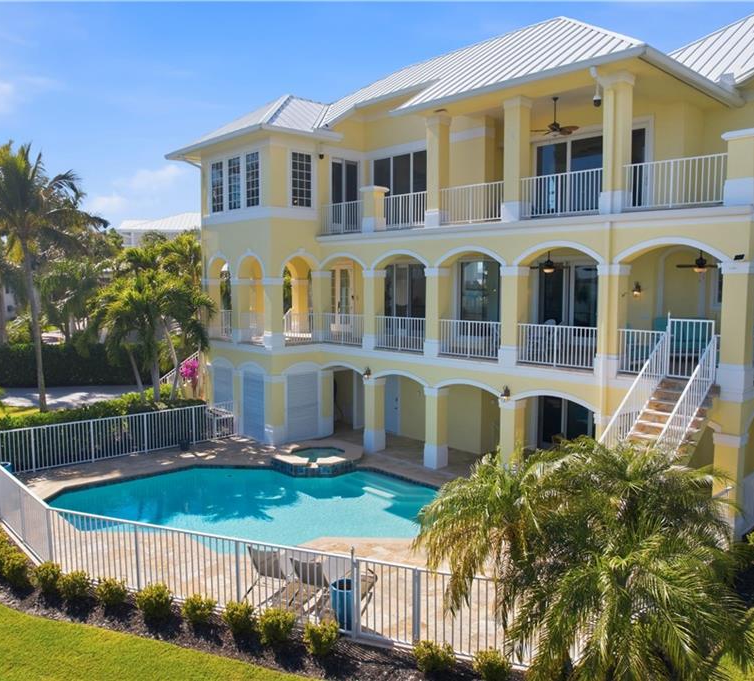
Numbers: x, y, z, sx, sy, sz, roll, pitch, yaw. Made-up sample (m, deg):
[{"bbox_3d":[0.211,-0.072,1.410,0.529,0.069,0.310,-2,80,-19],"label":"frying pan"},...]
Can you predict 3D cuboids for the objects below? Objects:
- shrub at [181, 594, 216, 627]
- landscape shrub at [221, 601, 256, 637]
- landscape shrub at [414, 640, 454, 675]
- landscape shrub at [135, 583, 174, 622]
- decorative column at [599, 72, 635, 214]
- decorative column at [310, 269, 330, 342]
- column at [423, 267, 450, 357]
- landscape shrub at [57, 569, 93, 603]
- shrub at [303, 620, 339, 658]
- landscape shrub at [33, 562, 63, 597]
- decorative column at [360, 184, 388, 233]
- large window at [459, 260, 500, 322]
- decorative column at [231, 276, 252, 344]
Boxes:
[{"bbox_3d":[-2.863,4.273,10.008,0.520,0.430,0.520,-2,6,-17],"label":"shrub"},{"bbox_3d":[-2.164,4.344,9.779,0.510,0.540,0.510,0,6,0],"label":"landscape shrub"},{"bbox_3d":[0.819,4.511,8.915,0.600,0.515,0.600,0,6,0],"label":"landscape shrub"},{"bbox_3d":[-3.679,4.332,10.347,0.593,0.583,0.593,5,8,43],"label":"landscape shrub"},{"bbox_3d":[5.185,-4.229,13.555,0.556,2.931,0.530,-5,8,-44],"label":"decorative column"},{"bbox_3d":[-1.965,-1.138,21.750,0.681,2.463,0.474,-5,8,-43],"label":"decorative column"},{"bbox_3d":[1.693,-0.787,17.509,0.530,2.470,0.519,-5,8,-44],"label":"column"},{"bbox_3d":[-5.320,4.326,11.003,0.540,0.535,0.540,5,8,43],"label":"landscape shrub"},{"bbox_3d":[-0.845,4.453,9.354,0.567,0.541,0.567,0,6,0],"label":"shrub"},{"bbox_3d":[-5.784,4.209,11.016,0.510,0.540,0.510,-5,8,-43],"label":"landscape shrub"},{"bbox_3d":[-0.094,-3.959,19.056,0.610,1.378,0.625,-5,8,-44],"label":"decorative column"},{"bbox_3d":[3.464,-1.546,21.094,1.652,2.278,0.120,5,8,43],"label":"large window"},{"bbox_3d":[-4.524,-0.976,21.078,0.488,2.226,0.504,-5,8,-44],"label":"decorative column"}]

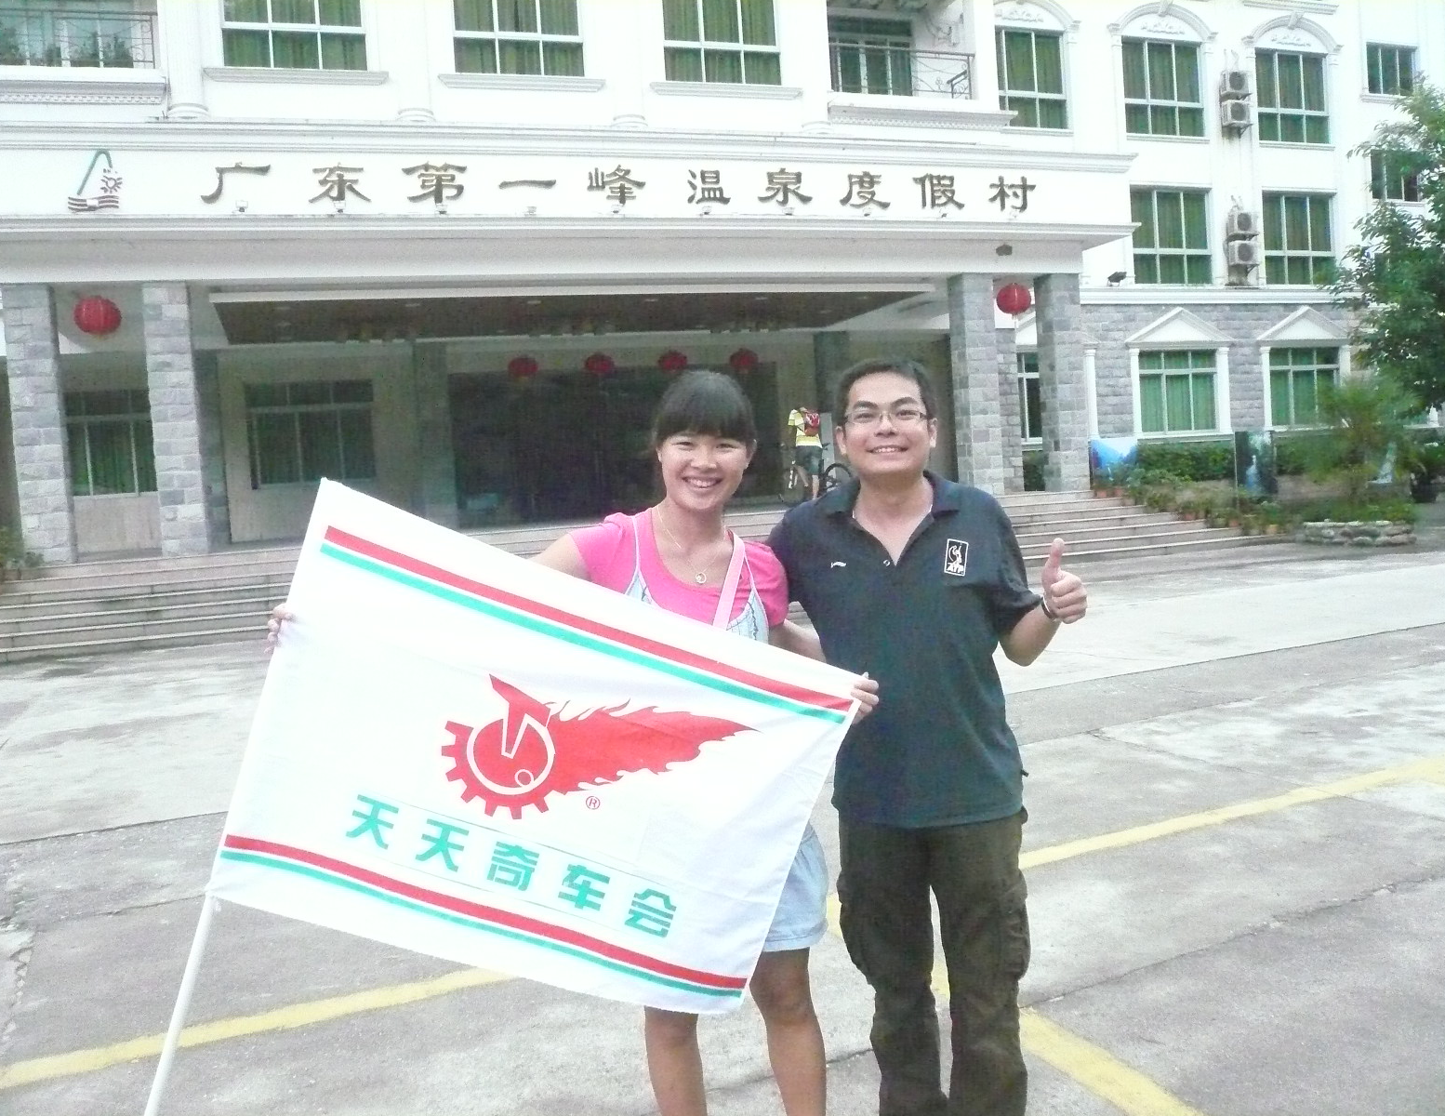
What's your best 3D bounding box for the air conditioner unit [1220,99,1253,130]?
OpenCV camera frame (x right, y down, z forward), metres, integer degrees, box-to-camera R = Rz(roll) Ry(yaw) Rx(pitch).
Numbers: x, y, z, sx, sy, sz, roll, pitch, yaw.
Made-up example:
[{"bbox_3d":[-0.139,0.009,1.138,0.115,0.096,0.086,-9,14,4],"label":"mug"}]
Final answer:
[{"bbox_3d":[12.170,-10.488,28.521,0.732,0.506,0.300,-5,3,-19],"label":"air conditioner unit"}]

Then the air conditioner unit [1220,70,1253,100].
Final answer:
[{"bbox_3d":[12.126,-11.192,28.483,0.697,0.491,0.300,-5,3,-19],"label":"air conditioner unit"}]

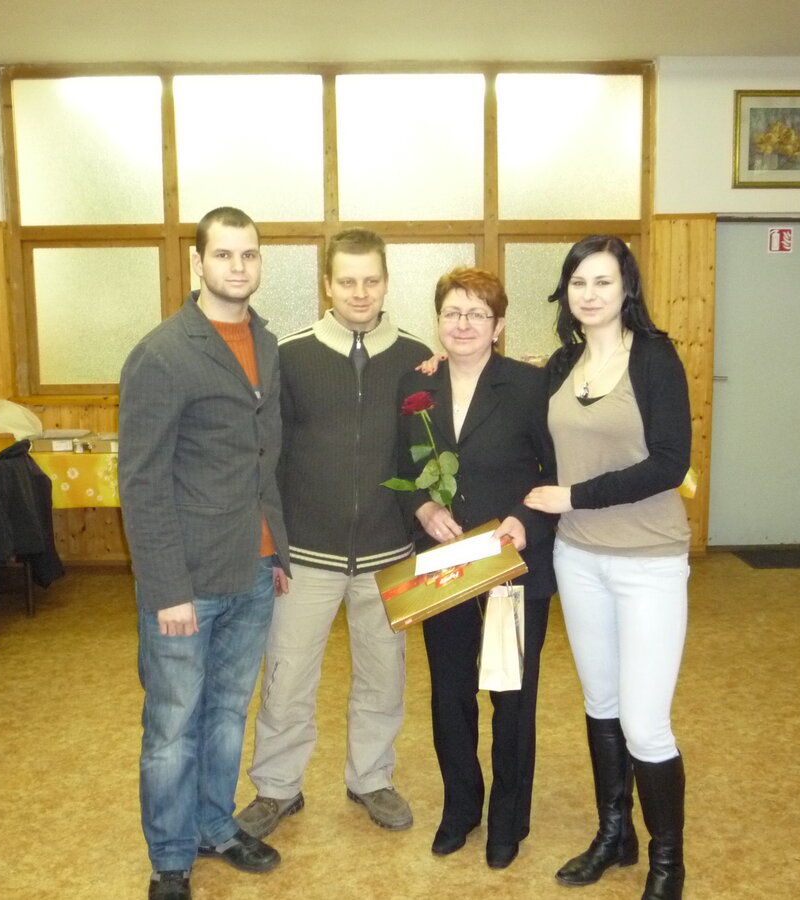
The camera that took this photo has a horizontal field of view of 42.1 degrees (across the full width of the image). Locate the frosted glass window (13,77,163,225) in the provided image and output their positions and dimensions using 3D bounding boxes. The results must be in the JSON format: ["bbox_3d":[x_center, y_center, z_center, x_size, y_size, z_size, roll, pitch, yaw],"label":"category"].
[{"bbox_3d":[-1.816,-1.749,6.098,0.858,0.843,0.050,-1,8,-2],"label":"frosted glass window"}]

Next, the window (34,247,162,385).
[{"bbox_3d":[-1.794,-0.800,6.228,0.747,0.805,0.050,-1,8,-2],"label":"window"}]

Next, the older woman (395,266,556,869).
[{"bbox_3d":[0.214,0.316,2.938,0.480,1.630,0.420,0,8,8],"label":"older woman"}]

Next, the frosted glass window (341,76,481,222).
[{"bbox_3d":[0.068,-1.785,6.152,0.865,0.839,0.050,-1,8,-2],"label":"frosted glass window"}]

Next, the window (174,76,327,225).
[{"bbox_3d":[-0.878,-1.770,6.124,0.862,0.840,0.050,-1,8,-2],"label":"window"}]

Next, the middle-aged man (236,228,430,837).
[{"bbox_3d":[-0.186,0.240,3.087,0.560,1.750,0.400,-1,8,-3],"label":"middle-aged man"}]

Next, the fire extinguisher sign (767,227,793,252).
[{"bbox_3d":[2.307,-1.270,6.298,0.147,0.144,0.005,-1,8,-2],"label":"fire extinguisher sign"}]

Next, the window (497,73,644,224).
[{"bbox_3d":[1.010,-1.795,6.181,0.864,0.839,0.050,-1,8,-2],"label":"window"}]

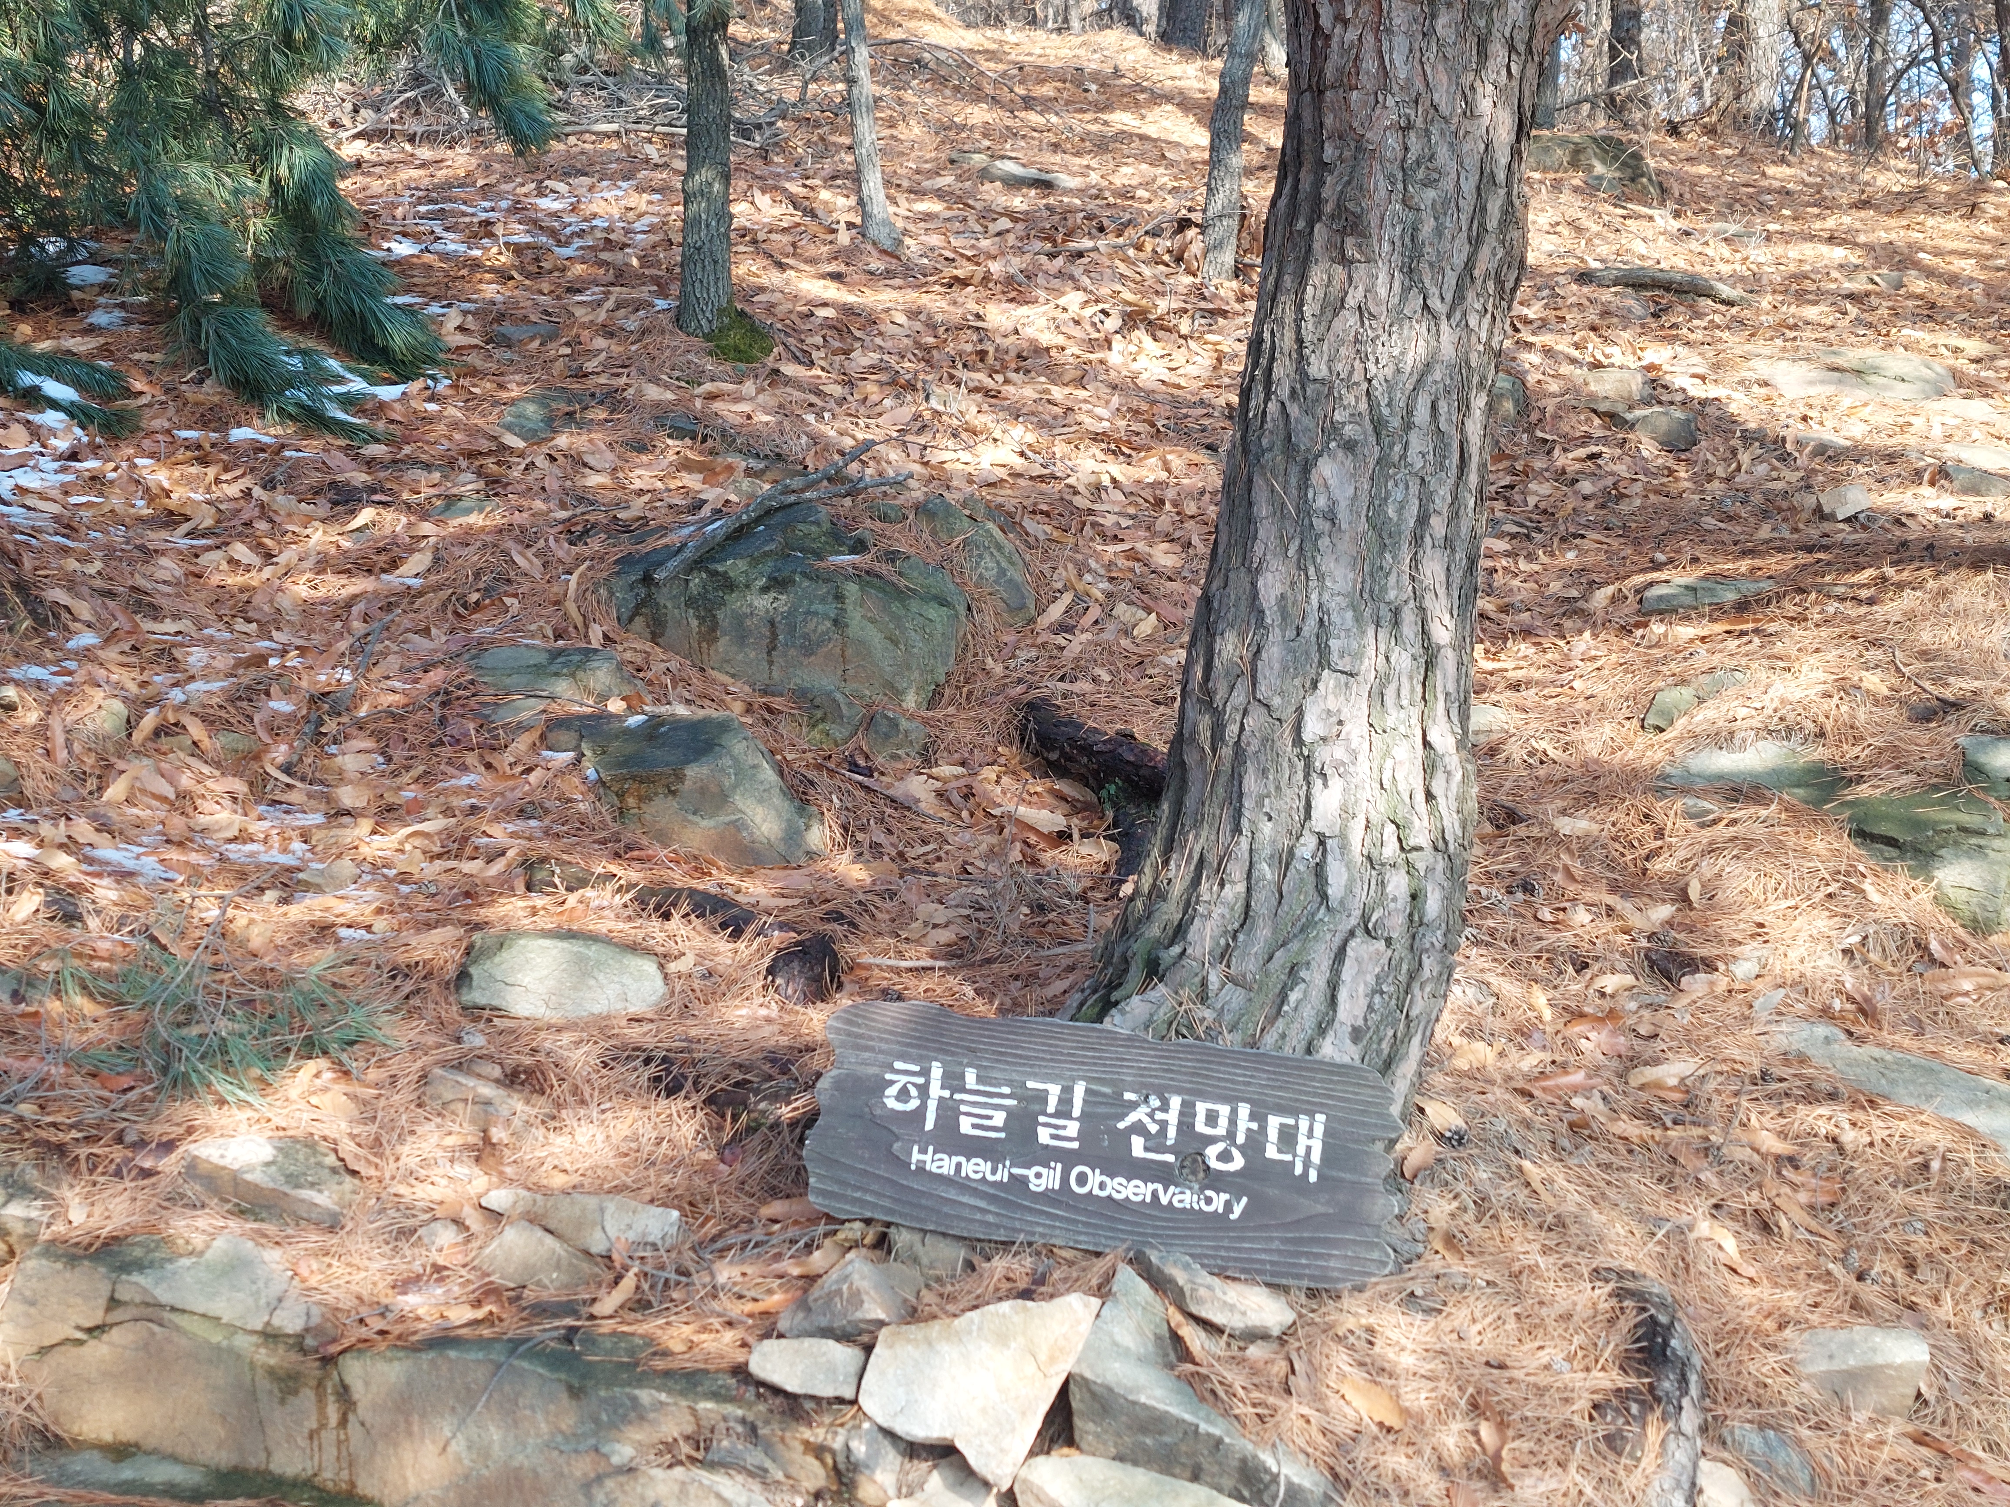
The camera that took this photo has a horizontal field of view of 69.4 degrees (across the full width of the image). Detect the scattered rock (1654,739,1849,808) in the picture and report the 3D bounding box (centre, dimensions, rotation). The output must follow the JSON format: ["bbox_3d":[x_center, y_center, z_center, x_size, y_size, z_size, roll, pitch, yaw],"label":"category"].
[{"bbox_3d":[1.553,0.037,3.031,0.360,0.075,0.200,5,19,9],"label":"scattered rock"}]

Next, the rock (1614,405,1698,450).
[{"bbox_3d":[2.113,-1.055,4.700,0.245,0.115,0.190,7,19,20],"label":"rock"}]

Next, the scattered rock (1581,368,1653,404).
[{"bbox_3d":[2.332,-1.402,5.541,0.228,0.136,0.160,3,14,10],"label":"scattered rock"}]

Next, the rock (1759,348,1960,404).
[{"bbox_3d":[3.052,-1.350,5.200,0.660,0.100,0.380,11,31,20],"label":"rock"}]

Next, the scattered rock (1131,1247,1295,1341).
[{"bbox_3d":[0.258,0.670,1.800,0.190,0.050,0.090,11,18,32],"label":"scattered rock"}]

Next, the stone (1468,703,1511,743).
[{"bbox_3d":[1.035,-0.067,3.161,0.112,0.071,0.089,2,15,5],"label":"stone"}]

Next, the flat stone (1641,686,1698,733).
[{"bbox_3d":[1.522,-0.099,3.330,0.160,0.060,0.090,-17,31,-30],"label":"flat stone"}]

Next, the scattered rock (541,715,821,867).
[{"bbox_3d":[-0.653,0.076,2.980,0.540,0.220,0.320,0,21,0],"label":"scattered rock"}]

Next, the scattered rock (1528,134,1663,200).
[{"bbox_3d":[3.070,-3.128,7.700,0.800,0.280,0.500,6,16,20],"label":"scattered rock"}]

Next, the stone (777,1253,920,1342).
[{"bbox_3d":[-0.216,0.763,2.030,0.190,0.090,0.140,0,15,0],"label":"stone"}]

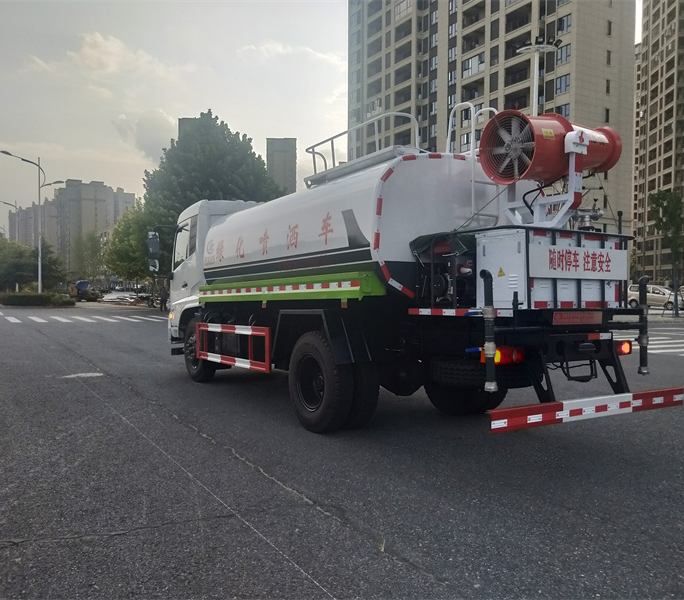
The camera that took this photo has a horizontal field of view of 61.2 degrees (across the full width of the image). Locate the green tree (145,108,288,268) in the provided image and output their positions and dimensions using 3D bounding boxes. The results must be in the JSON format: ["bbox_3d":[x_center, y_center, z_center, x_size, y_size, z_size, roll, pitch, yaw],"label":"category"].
[{"bbox_3d":[-10.055,-7.122,44.877,10.800,15.426,10.300,0,1,-13],"label":"green tree"}]

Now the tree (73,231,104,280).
[{"bbox_3d":[-38.588,-5.398,87.917,5.000,10.373,5.000,0,1,-24],"label":"tree"}]

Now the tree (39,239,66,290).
[{"bbox_3d":[-28.336,-2.809,55.950,3.500,6.301,3.500,0,1,-27],"label":"tree"}]

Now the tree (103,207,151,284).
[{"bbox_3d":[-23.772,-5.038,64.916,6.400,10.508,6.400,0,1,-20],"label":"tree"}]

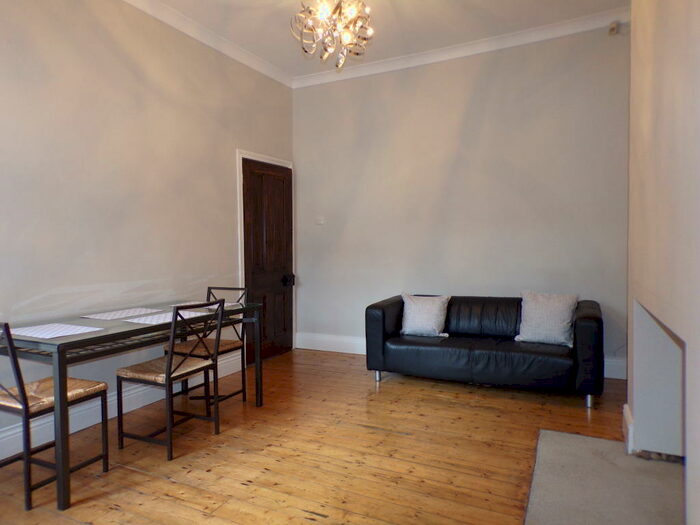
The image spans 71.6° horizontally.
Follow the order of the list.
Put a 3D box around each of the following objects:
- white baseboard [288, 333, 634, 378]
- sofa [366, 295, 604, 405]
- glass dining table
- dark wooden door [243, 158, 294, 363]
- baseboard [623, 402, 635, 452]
[{"bbox_3d":[0.899,0.922,4.888,3.420,0.170,0.025,0,2,27],"label":"white baseboard"},{"bbox_3d":[1.148,0.685,4.164,1.810,0.675,0.900,0,2,27],"label":"sofa"},{"bbox_3d":[-1.303,0.709,3.022,0.744,0.743,1.579,0,2,24],"label":"glass dining table"},{"bbox_3d":[-0.879,-0.015,5.205,0.055,2.066,0.807,0,2,27],"label":"dark wooden door"},{"bbox_3d":[1.625,0.969,2.829,0.030,0.168,0.365,0,2,27],"label":"baseboard"}]

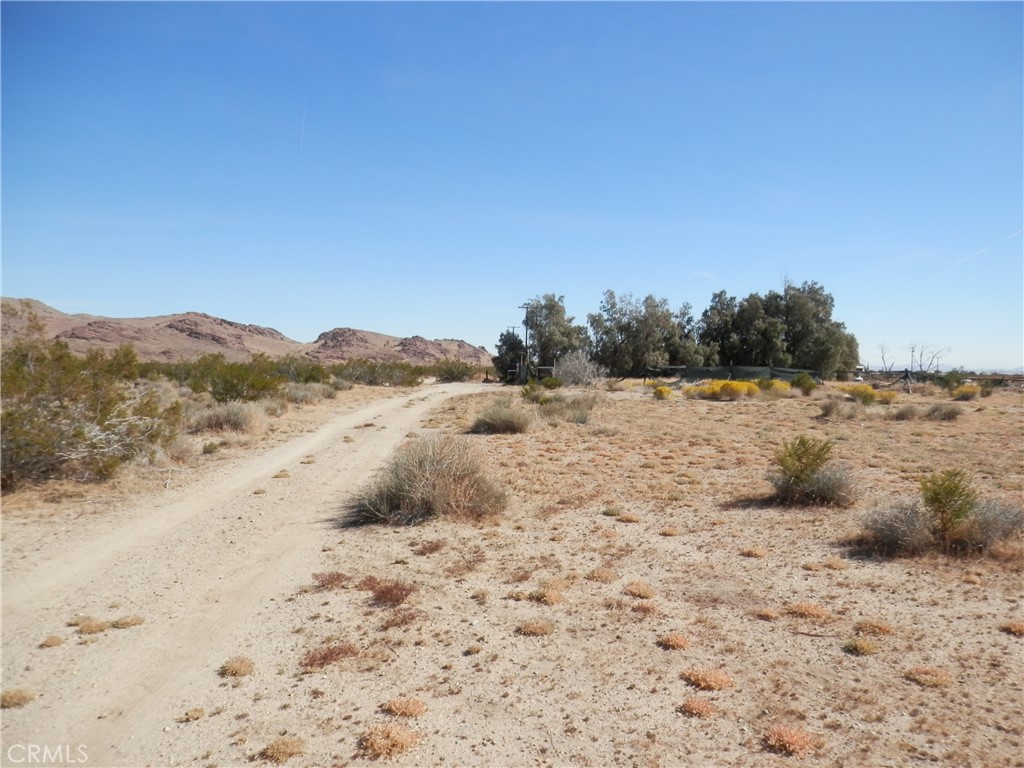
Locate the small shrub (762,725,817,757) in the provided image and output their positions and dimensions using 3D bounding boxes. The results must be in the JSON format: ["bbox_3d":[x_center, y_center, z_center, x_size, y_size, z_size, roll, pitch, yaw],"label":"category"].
[{"bbox_3d":[1.170,1.482,3.119,0.217,0.084,0.185,0,1,0],"label":"small shrub"}]

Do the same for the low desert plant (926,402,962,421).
[{"bbox_3d":[14.111,0.882,24.131,1.040,0.555,0.936,0,1,0],"label":"low desert plant"}]

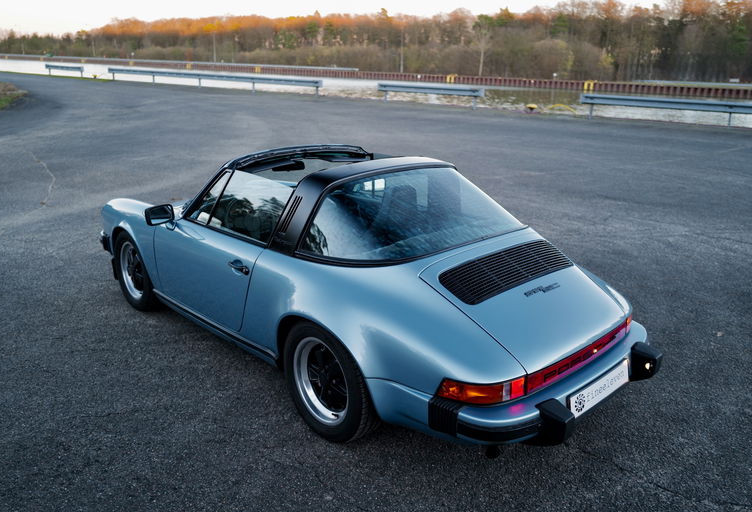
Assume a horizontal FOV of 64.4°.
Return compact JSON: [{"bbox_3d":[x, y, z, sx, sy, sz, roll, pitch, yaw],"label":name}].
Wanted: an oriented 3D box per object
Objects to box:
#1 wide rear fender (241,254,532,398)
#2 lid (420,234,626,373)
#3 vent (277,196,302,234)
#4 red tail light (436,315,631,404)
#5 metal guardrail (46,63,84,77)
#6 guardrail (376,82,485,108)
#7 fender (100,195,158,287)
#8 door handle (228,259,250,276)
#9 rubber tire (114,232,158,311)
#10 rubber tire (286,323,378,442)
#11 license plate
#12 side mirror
[{"bbox_3d":[-0.084,0.344,2.913,0.370,0.600,1.600,-15,24,-41],"label":"wide rear fender"},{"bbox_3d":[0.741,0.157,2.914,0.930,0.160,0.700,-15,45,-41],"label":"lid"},{"bbox_3d":[-0.463,-0.217,3.218,0.080,0.215,0.040,20,-5,44],"label":"vent"},{"bbox_3d":[0.867,0.436,2.854,1.400,0.140,0.260,-15,24,-41],"label":"red tail light"},{"bbox_3d":[-20.037,-11.916,38.435,4.650,0.750,0.200,14,22,34],"label":"metal guardrail"},{"bbox_3d":[2.006,-6.201,23.098,4.700,0.750,0.200,14,22,34],"label":"guardrail"},{"bbox_3d":[-1.789,-0.186,4.694,0.360,0.560,1.130,-15,24,-41],"label":"fender"},{"bbox_3d":[-0.773,0.071,3.354,0.050,0.060,0.200,-15,24,-41],"label":"door handle"},{"bbox_3d":[-1.788,0.086,4.634,0.205,0.630,0.630,-15,24,-41],"label":"rubber tire"},{"bbox_3d":[-0.217,0.631,3.086,0.225,0.630,0.630,-15,24,-41],"label":"rubber tire"},{"bbox_3d":[1.024,0.604,2.727,0.520,0.110,0.020,-15,24,-41],"label":"license plate"},{"bbox_3d":[-1.399,-0.265,3.835,0.180,0.110,0.090,-15,24,-41],"label":"side mirror"}]

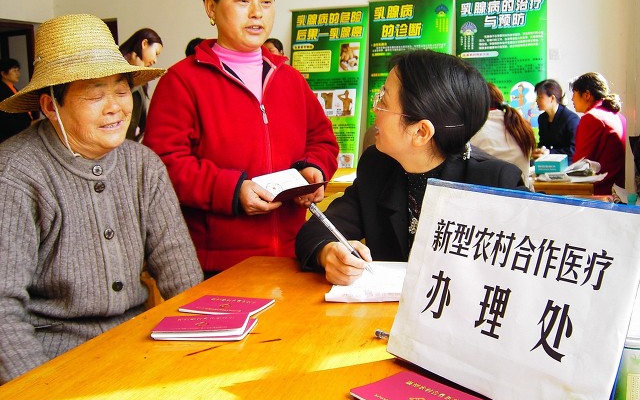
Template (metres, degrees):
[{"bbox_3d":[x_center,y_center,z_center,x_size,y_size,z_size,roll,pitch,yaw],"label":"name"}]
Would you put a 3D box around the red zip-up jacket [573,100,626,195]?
[{"bbox_3d":[1.507,-0.247,3.588,0.380,0.600,0.470,0,6,18],"label":"red zip-up jacket"}]

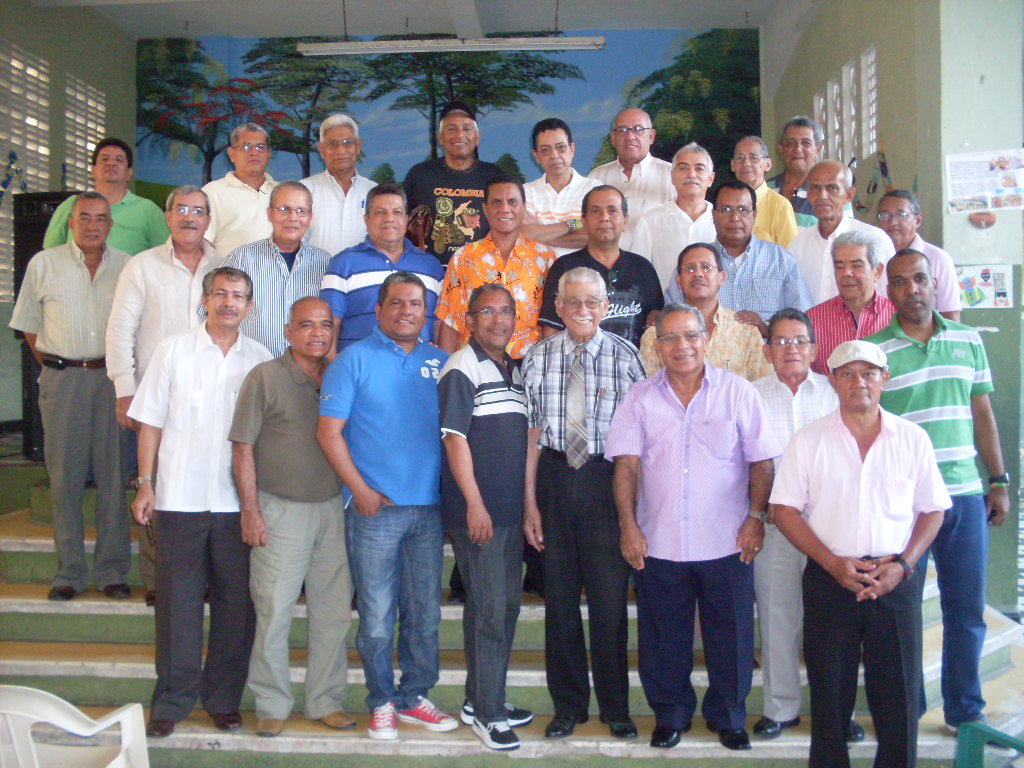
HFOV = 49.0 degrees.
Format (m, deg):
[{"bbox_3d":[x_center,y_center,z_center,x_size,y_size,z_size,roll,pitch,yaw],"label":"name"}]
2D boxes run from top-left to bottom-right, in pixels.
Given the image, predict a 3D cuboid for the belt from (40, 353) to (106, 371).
[{"bbox_3d":[-1.819,-0.095,4.740,0.360,0.055,0.270,-1,1,-16],"label":"belt"}]

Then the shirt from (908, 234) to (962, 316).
[{"bbox_3d":[1.724,-0.338,4.900,0.500,0.660,0.290,0,1,25],"label":"shirt"}]

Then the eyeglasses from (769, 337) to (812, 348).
[{"bbox_3d":[1.003,-0.153,4.050,0.145,0.043,0.145,1,1,12],"label":"eyeglasses"}]

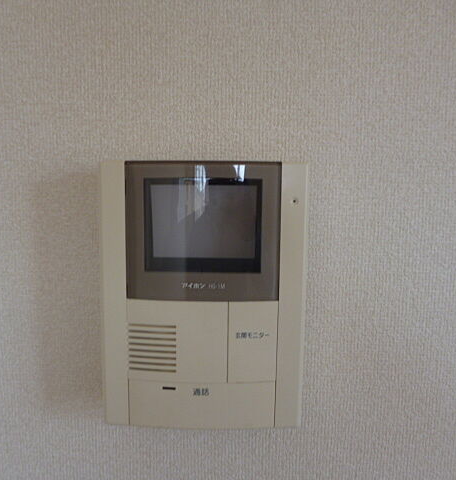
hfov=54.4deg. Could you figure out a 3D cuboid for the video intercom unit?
[{"bbox_3d":[-0.017,0.042,0.339,0.148,0.197,0.037,1,7,0],"label":"video intercom unit"}]

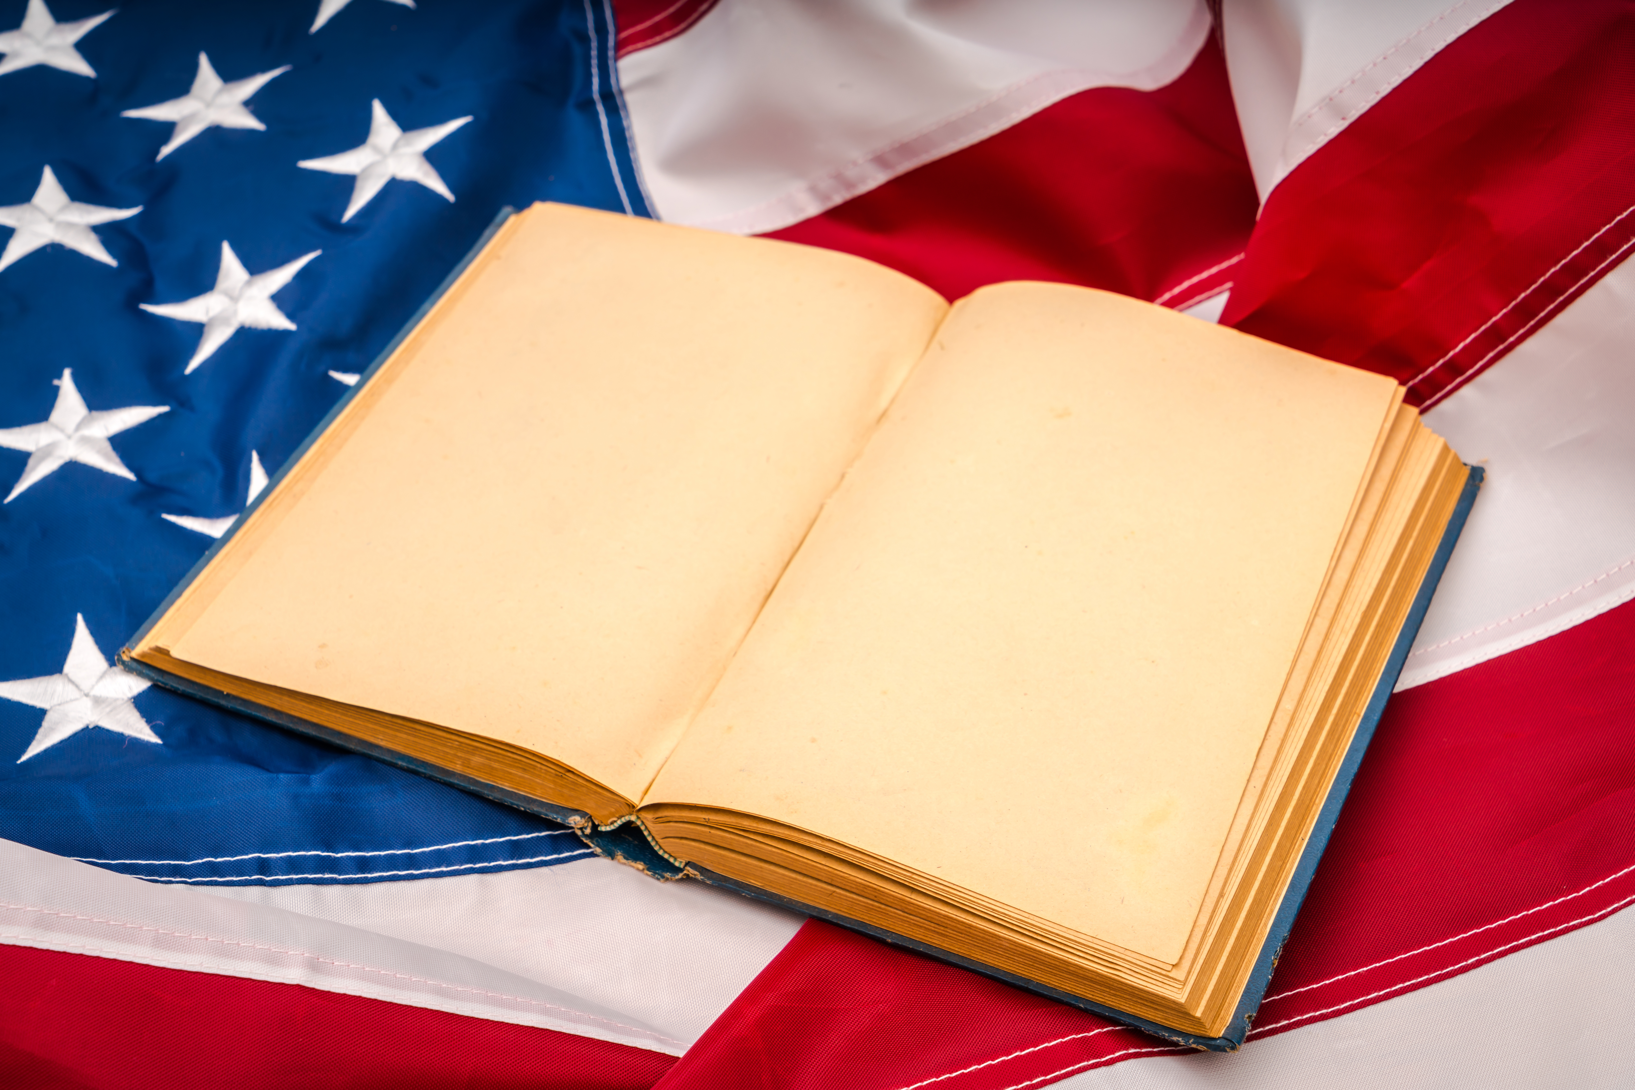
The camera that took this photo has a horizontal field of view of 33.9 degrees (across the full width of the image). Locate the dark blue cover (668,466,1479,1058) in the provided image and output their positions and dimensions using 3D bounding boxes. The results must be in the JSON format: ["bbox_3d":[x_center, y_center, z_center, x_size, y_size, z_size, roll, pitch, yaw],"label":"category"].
[{"bbox_3d":[0.071,0.028,0.651,0.130,0.005,0.192,16,49,20],"label":"dark blue cover"}]

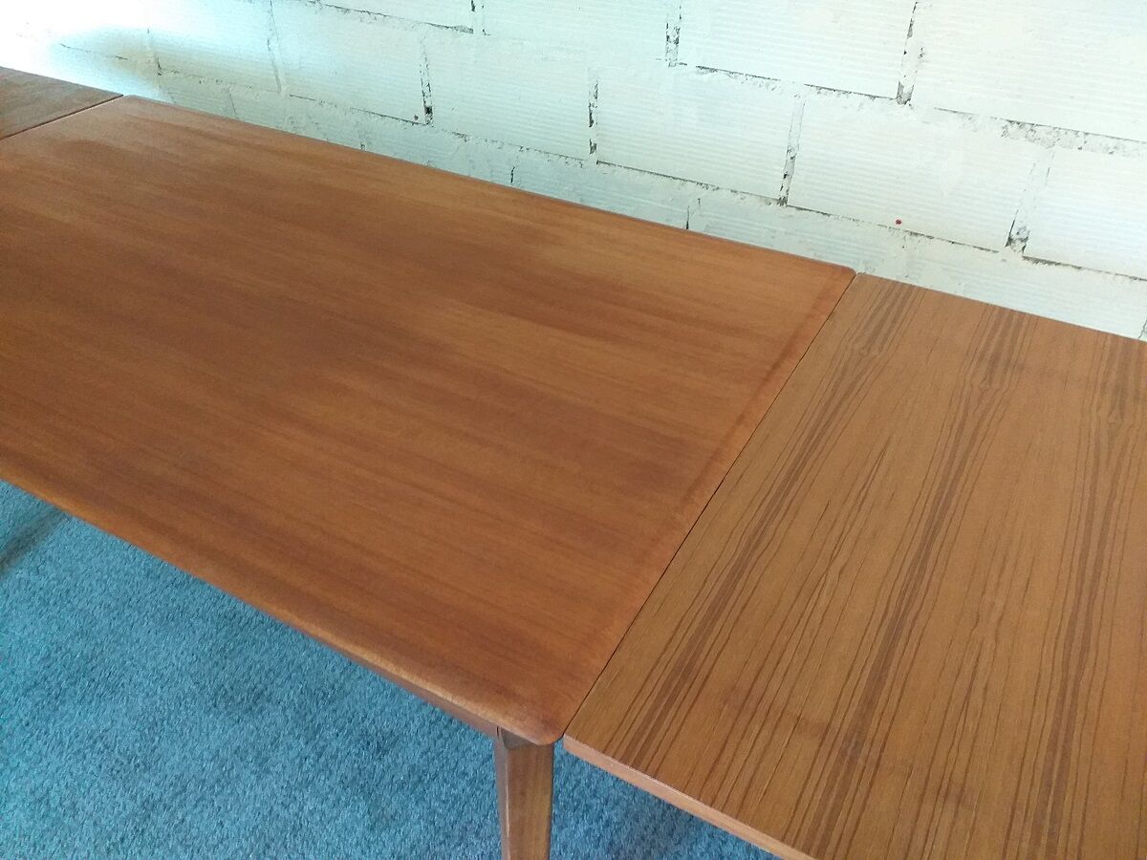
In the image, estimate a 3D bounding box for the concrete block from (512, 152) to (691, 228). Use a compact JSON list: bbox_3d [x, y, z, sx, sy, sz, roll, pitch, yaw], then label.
[{"bbox_3d":[0.092,-0.501,1.892,0.401,0.194,0.180,19,40,21],"label":"concrete block"}]

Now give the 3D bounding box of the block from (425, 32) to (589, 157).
[{"bbox_3d":[-0.097,-0.738,1.845,0.387,0.194,0.180,19,40,21],"label":"block"}]

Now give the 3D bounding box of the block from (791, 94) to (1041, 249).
[{"bbox_3d":[0.615,-0.491,1.555,0.385,0.194,0.180,19,40,21],"label":"block"}]

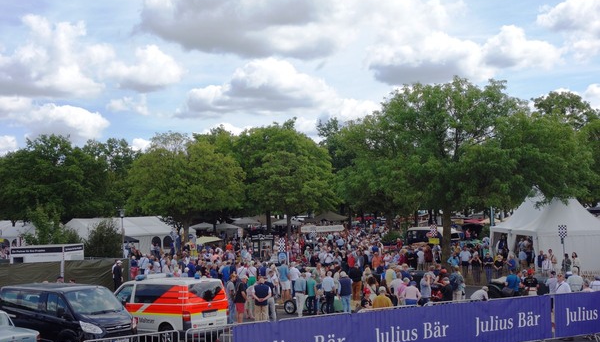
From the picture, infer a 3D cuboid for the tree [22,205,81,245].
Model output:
[{"bbox_3d":[-15.243,4.479,46.858,3.500,4.614,3.400,-1,-3,0],"label":"tree"}]

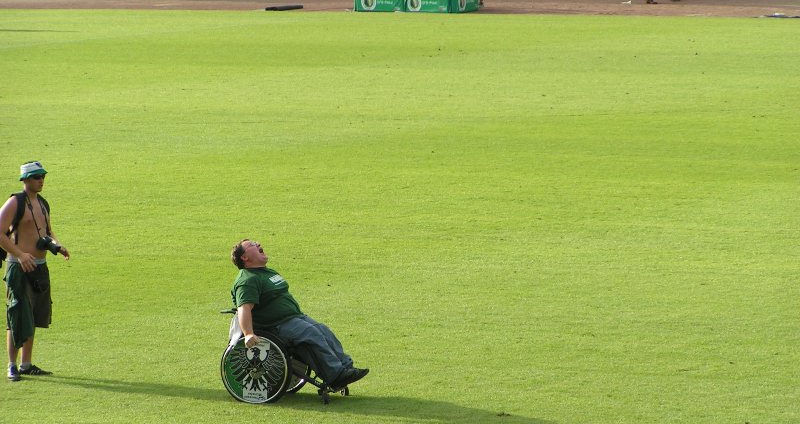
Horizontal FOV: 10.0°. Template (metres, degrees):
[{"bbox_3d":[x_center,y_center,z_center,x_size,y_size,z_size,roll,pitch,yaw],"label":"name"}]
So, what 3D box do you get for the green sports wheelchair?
[{"bbox_3d":[-0.957,1.165,37.411,0.960,0.750,0.650,2,6,17],"label":"green sports wheelchair"}]

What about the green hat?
[{"bbox_3d":[-3.115,-0.349,38.750,0.260,0.130,0.240,-10,-2,0],"label":"green hat"}]

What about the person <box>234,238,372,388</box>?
[{"bbox_3d":[-0.809,0.847,37.334,1.120,1.230,0.620,2,6,17],"label":"person"}]

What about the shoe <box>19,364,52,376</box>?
[{"bbox_3d":[-3.104,1.347,38.853,0.295,0.105,0.110,1,6,6],"label":"shoe"}]

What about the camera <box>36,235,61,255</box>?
[{"bbox_3d":[-2.973,0.282,38.650,0.190,0.105,0.140,24,17,29],"label":"camera"}]

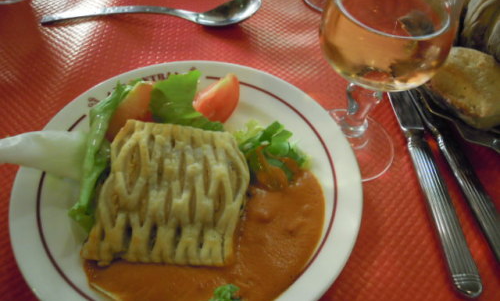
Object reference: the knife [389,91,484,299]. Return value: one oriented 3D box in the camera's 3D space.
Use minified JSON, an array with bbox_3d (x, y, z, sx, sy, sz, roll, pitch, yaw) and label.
[{"bbox_3d":[0.138,0.002,0.327,0.021,0.012,0.230,1,52,-3],"label":"knife"}]

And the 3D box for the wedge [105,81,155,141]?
[{"bbox_3d":[-0.093,-0.033,0.320,0.033,0.032,0.052,26,55,16],"label":"wedge"}]

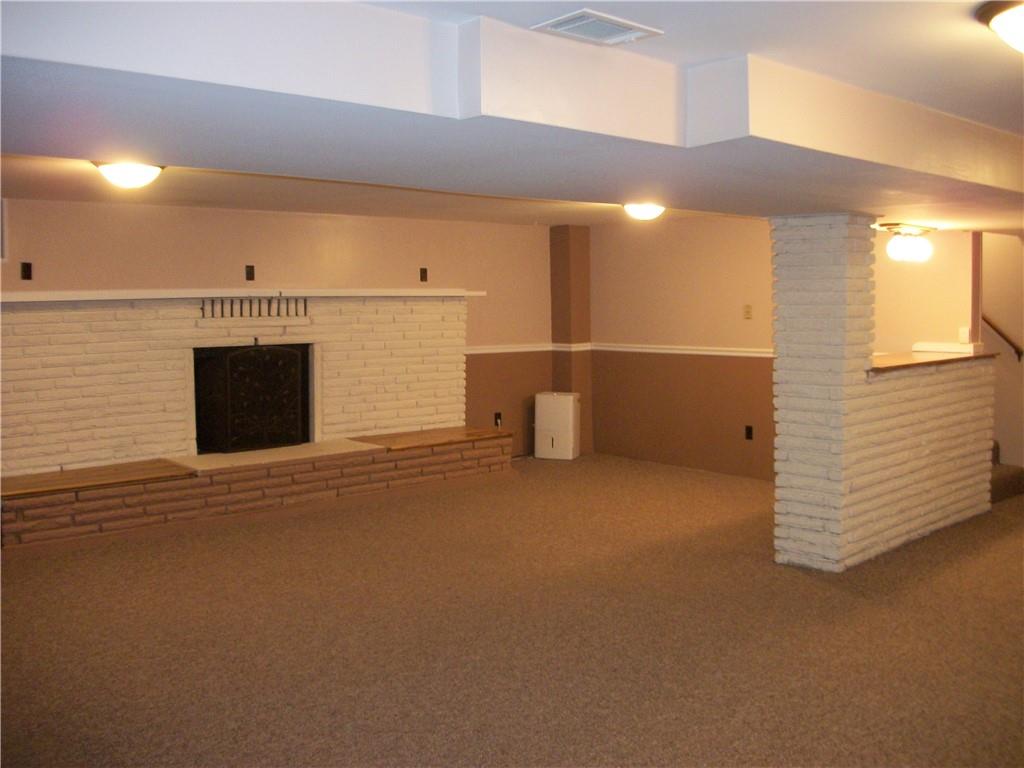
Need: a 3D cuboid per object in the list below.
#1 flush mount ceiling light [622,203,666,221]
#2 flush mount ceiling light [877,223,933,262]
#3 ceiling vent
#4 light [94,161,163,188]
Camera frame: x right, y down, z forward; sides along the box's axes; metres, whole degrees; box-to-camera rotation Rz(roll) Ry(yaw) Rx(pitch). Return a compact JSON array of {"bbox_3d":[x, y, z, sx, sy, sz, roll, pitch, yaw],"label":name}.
[{"bbox_3d":[0.938,-1.227,6.728,0.350,0.130,0.350,-1,5,0],"label":"flush mount ceiling light"},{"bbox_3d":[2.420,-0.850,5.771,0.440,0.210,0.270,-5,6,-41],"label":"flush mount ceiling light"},{"bbox_3d":[0.222,-0.903,2.414,0.305,0.025,0.200,-5,6,-41],"label":"ceiling vent"},{"bbox_3d":[-1.767,-0.969,4.379,0.350,0.130,0.350,-5,6,-41],"label":"light"}]

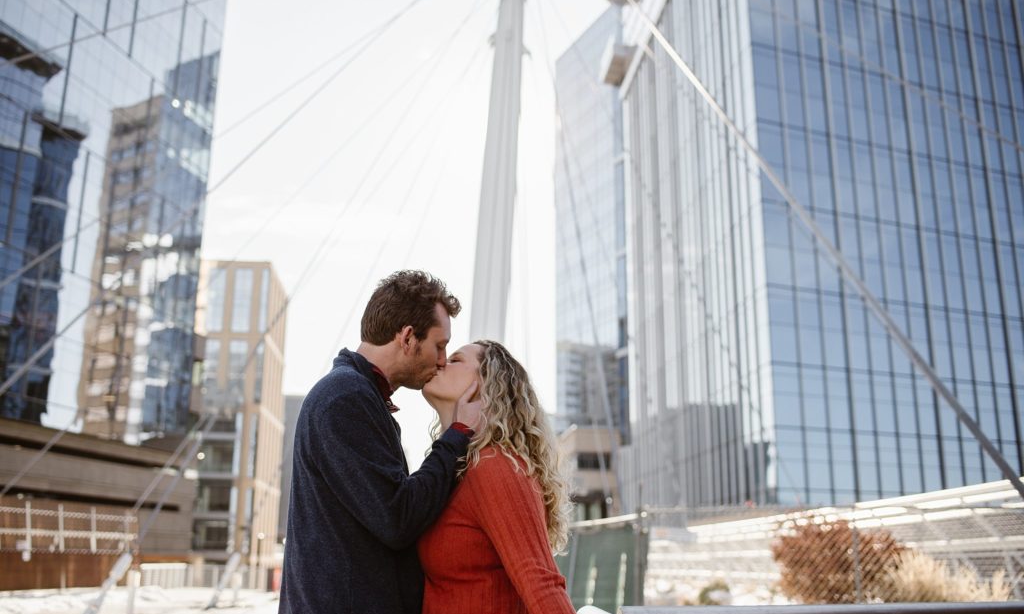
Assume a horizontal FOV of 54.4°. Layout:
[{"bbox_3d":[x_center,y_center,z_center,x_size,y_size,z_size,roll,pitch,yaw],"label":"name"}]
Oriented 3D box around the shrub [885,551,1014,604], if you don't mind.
[{"bbox_3d":[7.415,4.668,17.000,2.000,1.080,1.400,-5,-16,18],"label":"shrub"}]

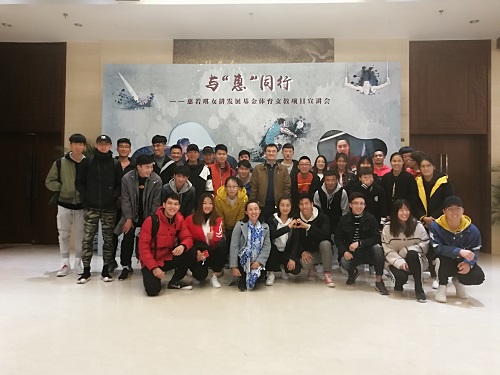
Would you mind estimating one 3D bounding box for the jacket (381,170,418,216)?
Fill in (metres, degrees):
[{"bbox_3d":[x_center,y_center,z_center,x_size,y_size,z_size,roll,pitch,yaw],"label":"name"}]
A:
[{"bbox_3d":[1.937,0.091,5.020,0.480,0.670,0.300,0,0,22],"label":"jacket"}]

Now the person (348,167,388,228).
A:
[{"bbox_3d":[1.558,0.424,5.170,0.520,1.400,0.500,0,0,13],"label":"person"}]

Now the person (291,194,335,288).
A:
[{"bbox_3d":[0.768,0.633,4.761,0.540,1.070,0.750,0,-1,14],"label":"person"}]

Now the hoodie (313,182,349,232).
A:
[{"bbox_3d":[0.993,0.256,4.750,0.450,0.620,0.330,0,-1,5],"label":"hoodie"}]

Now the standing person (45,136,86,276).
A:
[{"bbox_3d":[-2.293,0.210,4.900,0.530,1.755,0.360,1,0,-13],"label":"standing person"}]

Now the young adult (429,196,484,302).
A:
[{"bbox_3d":[2.236,0.642,4.261,0.620,1.070,0.720,0,-1,20],"label":"young adult"}]

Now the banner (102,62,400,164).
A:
[{"bbox_3d":[0.025,-0.453,6.600,5.050,3.260,0.100,0,-1,1],"label":"banner"}]

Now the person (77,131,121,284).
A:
[{"bbox_3d":[-1.825,0.249,4.778,0.550,1.770,0.360,1,-1,-9],"label":"person"}]

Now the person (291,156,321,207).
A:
[{"bbox_3d":[0.778,0.334,5.420,0.480,1.570,0.420,0,0,6],"label":"person"}]

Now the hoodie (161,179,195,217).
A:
[{"bbox_3d":[-0.871,0.164,4.750,0.430,0.570,0.330,1,-2,-12],"label":"hoodie"}]

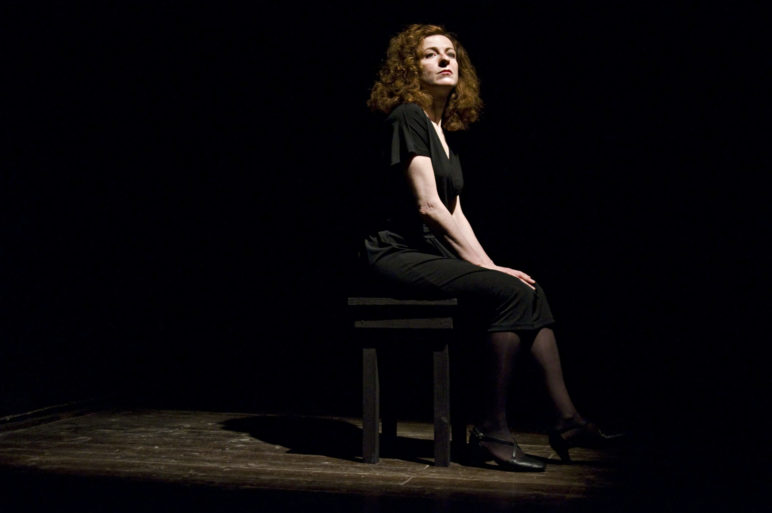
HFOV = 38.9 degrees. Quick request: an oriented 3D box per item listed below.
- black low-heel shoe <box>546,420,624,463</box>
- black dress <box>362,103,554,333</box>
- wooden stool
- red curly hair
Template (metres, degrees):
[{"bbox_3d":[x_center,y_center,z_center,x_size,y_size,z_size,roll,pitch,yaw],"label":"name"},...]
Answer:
[{"bbox_3d":[0.612,0.556,3.335,0.240,0.110,0.085,-16,-4,11],"label":"black low-heel shoe"},{"bbox_3d":[0.226,-0.122,3.400,0.600,0.715,0.430,0,-1,20],"label":"black dress"},{"bbox_3d":[0.093,0.381,3.465,0.347,0.508,0.347,0,-1,14],"label":"wooden stool"},{"bbox_3d":[0.122,-0.567,3.440,0.310,0.335,0.360,-1,-1,45],"label":"red curly hair"}]

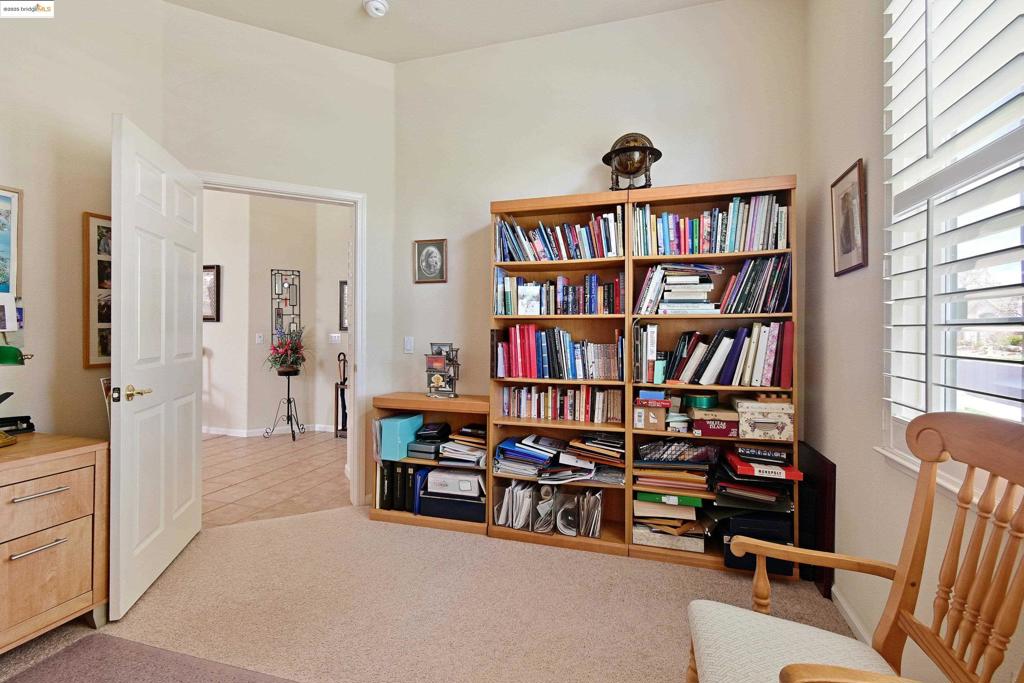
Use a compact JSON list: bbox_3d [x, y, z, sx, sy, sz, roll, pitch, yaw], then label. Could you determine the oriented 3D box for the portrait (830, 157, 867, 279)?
[{"bbox_3d":[1.349,-0.476,1.703,0.022,0.407,0.288,0,1,19],"label":"portrait"}]

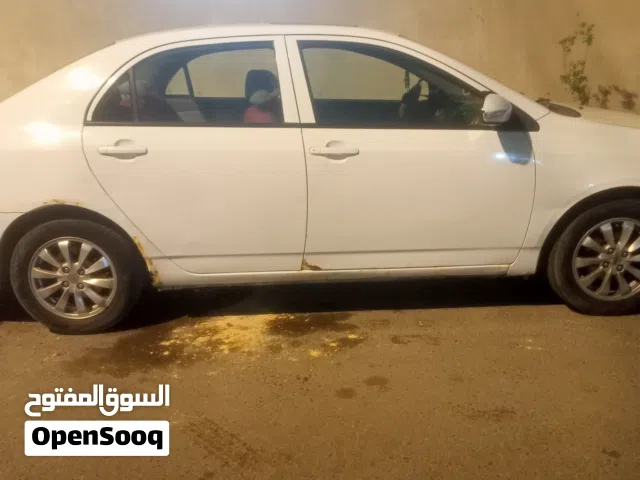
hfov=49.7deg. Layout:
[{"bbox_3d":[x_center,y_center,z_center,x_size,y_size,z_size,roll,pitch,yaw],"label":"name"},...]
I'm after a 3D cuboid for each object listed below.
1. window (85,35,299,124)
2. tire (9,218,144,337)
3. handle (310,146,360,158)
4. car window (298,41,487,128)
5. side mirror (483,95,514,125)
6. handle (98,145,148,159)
[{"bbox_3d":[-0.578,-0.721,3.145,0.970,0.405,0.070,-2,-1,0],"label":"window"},{"bbox_3d":[-1.179,0.154,3.386,0.605,0.600,0.200,-2,17,0],"label":"tire"},{"bbox_3d":[0.069,-0.393,3.095,0.220,0.054,0.053,-2,17,0],"label":"handle"},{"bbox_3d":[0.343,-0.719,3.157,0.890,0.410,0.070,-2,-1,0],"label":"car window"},{"bbox_3d":[0.783,-0.574,3.038,0.115,0.128,0.190,-2,17,0],"label":"side mirror"},{"bbox_3d":[-0.875,-0.395,3.083,0.220,0.054,0.053,-2,17,0],"label":"handle"}]

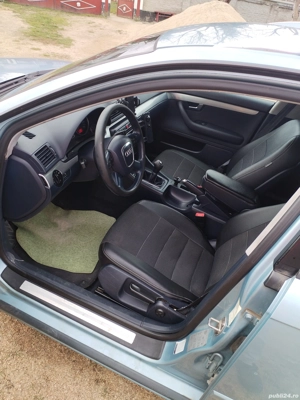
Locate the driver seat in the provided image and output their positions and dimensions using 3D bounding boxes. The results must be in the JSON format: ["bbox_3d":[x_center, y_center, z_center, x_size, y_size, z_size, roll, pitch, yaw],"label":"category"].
[{"bbox_3d":[0.303,0.110,1.211,0.905,0.910,0.528,20,37,13],"label":"driver seat"}]

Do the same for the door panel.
[{"bbox_3d":[0.353,-0.492,2.145,0.845,0.590,0.130,20,37,13],"label":"door panel"}]

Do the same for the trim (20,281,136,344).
[{"bbox_3d":[-0.300,0.450,1.216,0.525,0.012,0.041,20,37,13],"label":"trim"}]

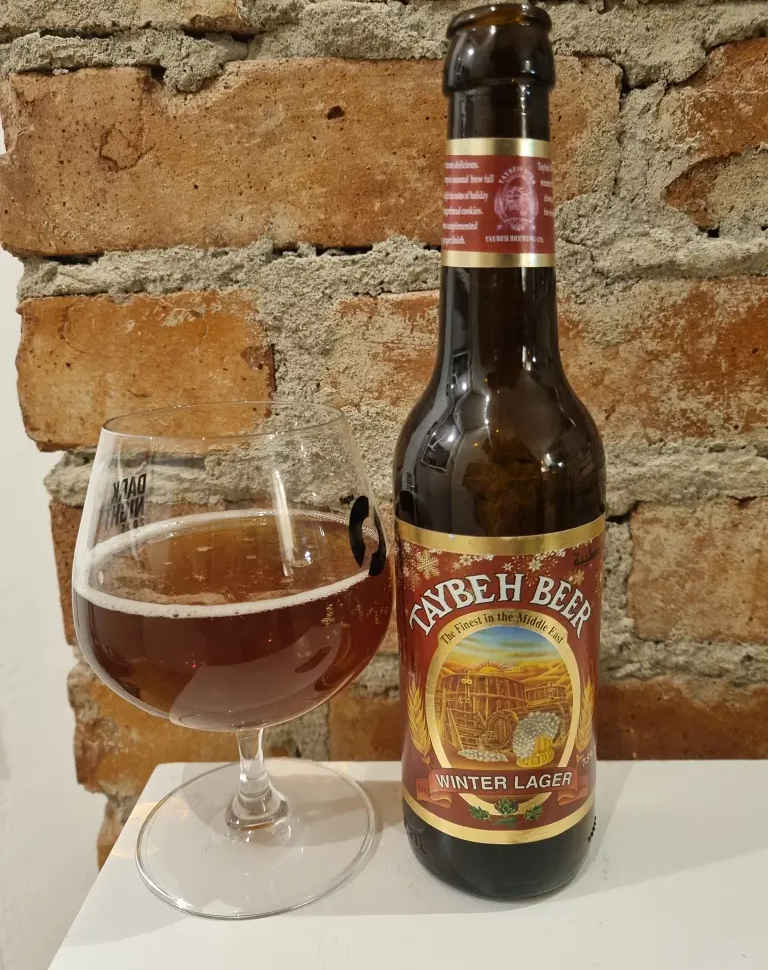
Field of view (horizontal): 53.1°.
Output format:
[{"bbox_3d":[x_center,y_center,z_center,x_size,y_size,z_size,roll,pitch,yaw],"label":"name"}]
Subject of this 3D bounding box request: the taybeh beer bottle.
[{"bbox_3d":[0.033,0.000,0.224,0.061,0.242,0.061,0,14,6],"label":"taybeh beer bottle"}]

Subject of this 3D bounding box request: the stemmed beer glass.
[{"bbox_3d":[-0.045,0.049,0.247,0.098,0.142,0.098,0,14,6],"label":"stemmed beer glass"}]

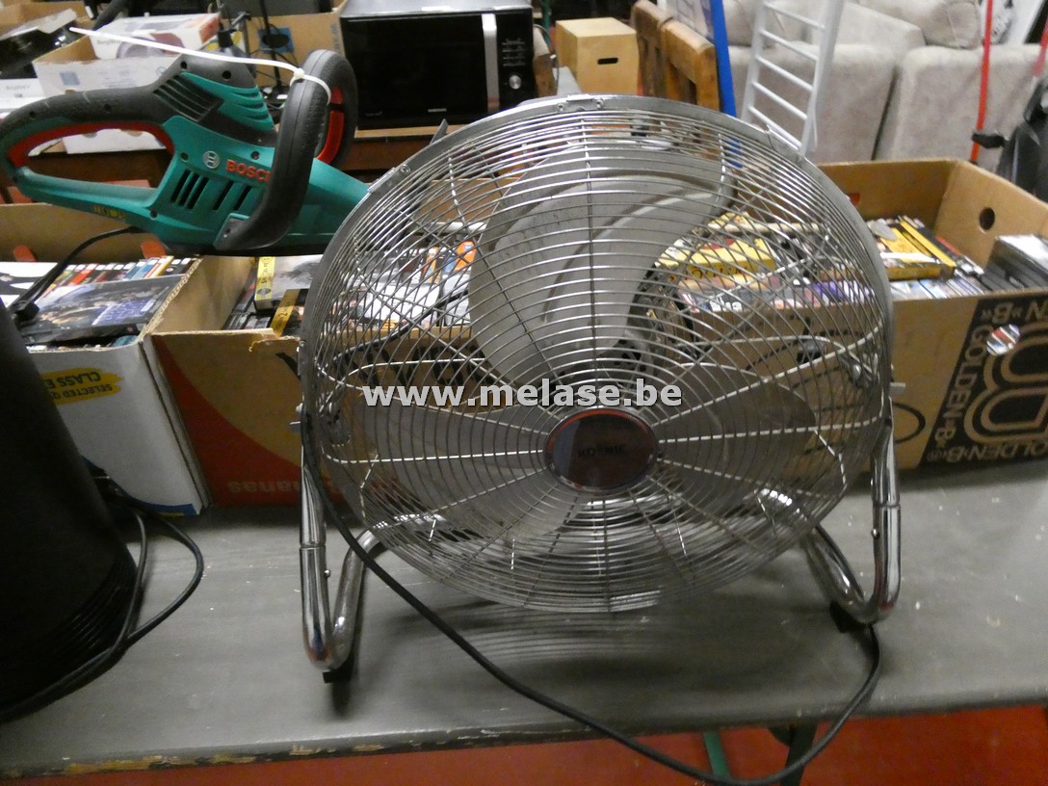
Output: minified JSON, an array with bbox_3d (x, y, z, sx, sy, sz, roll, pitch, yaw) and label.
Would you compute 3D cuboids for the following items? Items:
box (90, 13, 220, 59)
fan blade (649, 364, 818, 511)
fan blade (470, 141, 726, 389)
[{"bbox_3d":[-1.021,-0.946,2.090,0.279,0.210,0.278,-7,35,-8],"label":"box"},{"bbox_3d":[0.180,0.057,0.669,0.170,0.215,0.045,1,48,6],"label":"fan blade"},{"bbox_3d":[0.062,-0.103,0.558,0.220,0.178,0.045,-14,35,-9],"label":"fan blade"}]

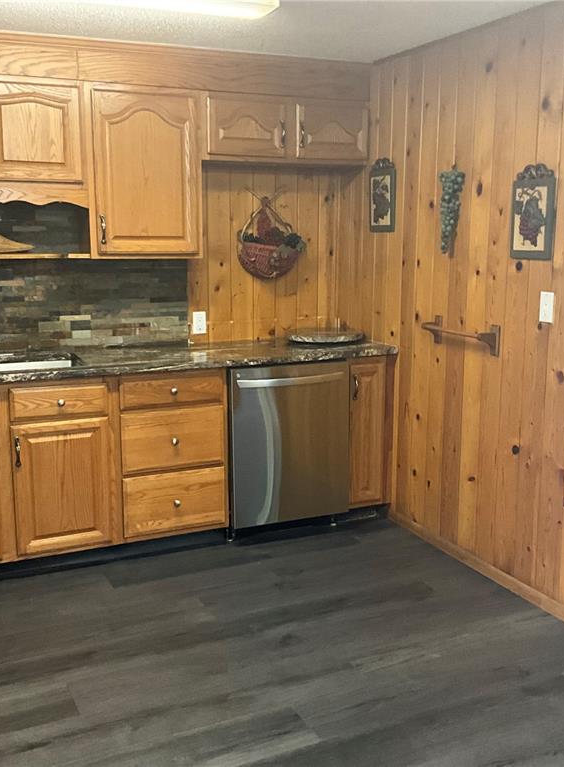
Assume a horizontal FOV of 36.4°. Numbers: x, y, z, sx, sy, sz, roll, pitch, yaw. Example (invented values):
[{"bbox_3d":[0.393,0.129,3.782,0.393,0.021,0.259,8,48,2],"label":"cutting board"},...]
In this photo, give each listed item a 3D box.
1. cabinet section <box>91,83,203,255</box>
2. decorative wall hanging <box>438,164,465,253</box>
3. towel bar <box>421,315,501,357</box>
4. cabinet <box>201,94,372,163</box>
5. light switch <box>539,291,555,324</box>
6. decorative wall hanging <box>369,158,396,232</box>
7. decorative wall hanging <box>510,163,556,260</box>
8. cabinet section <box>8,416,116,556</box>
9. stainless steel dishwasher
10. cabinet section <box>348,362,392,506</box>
[{"bbox_3d":[-0.677,-0.973,4.035,0.526,0.747,0.337,-5,11,-24],"label":"cabinet section"},{"bbox_3d":[0.720,-0.743,3.646,0.075,0.383,0.145,-5,11,-24],"label":"decorative wall hanging"},{"bbox_3d":[0.746,-0.204,3.664,0.090,0.127,0.460,-5,11,-24],"label":"towel bar"},{"bbox_3d":[-0.033,-1.229,4.234,0.875,0.305,0.325,-5,11,-24],"label":"cabinet"},{"bbox_3d":[0.990,-0.284,3.214,0.009,0.115,0.072,-5,11,-24],"label":"light switch"},{"bbox_3d":[0.485,-0.920,4.197,0.020,0.350,0.228,-5,11,-24],"label":"decorative wall hanging"},{"bbox_3d":[0.941,-0.649,3.243,0.020,0.352,0.230,-5,11,-24],"label":"decorative wall hanging"},{"bbox_3d":[-1.054,0.397,3.951,0.426,0.571,0.618,-5,11,-24],"label":"cabinet section"},{"bbox_3d":[-0.067,0.246,4.306,0.605,0.780,0.610,-5,11,-24],"label":"stainless steel dishwasher"},{"bbox_3d":[0.326,0.203,4.544,0.242,0.762,0.618,-5,11,-24],"label":"cabinet section"}]

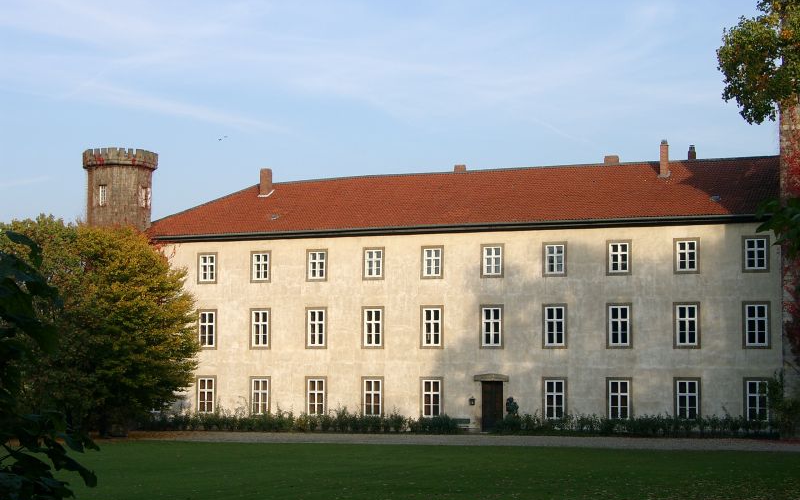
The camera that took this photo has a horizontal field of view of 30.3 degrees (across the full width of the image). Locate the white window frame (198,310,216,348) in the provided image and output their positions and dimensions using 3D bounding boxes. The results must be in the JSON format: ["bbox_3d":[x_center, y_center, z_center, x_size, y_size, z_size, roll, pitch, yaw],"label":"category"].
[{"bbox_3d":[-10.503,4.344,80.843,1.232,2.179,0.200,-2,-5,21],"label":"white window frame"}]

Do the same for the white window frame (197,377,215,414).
[{"bbox_3d":[-12.264,9.192,93.449,1.328,2.388,0.200,-2,-5,22],"label":"white window frame"}]

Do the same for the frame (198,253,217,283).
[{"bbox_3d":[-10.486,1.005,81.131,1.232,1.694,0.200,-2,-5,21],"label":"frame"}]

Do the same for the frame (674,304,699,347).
[{"bbox_3d":[15.967,4.207,82.383,1.349,2.559,0.200,-2,-5,22],"label":"frame"}]

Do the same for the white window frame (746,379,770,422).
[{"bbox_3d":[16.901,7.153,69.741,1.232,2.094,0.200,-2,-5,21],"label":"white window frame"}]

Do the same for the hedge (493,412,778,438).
[{"bbox_3d":[12.727,9.648,81.759,15.731,1.300,1.200,-2,-5,22],"label":"hedge"}]

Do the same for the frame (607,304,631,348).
[{"bbox_3d":[11.386,3.928,76.728,1.329,2.325,0.200,-2,-5,23],"label":"frame"}]

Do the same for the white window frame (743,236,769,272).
[{"bbox_3d":[19.542,0.251,81.276,1.382,1.983,0.200,-2,-5,22],"label":"white window frame"}]

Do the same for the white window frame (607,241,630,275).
[{"bbox_3d":[11.405,0.389,77.025,1.329,1.812,0.200,-2,-5,23],"label":"white window frame"}]

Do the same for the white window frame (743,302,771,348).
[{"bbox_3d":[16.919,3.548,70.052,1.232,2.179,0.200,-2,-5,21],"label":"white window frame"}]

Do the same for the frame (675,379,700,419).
[{"bbox_3d":[14.612,7.625,75.052,1.329,2.209,0.200,-2,-5,23],"label":"frame"}]

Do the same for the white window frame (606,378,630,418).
[{"bbox_3d":[11.366,7.721,76.410,1.329,2.209,0.200,-2,-5,23],"label":"white window frame"}]

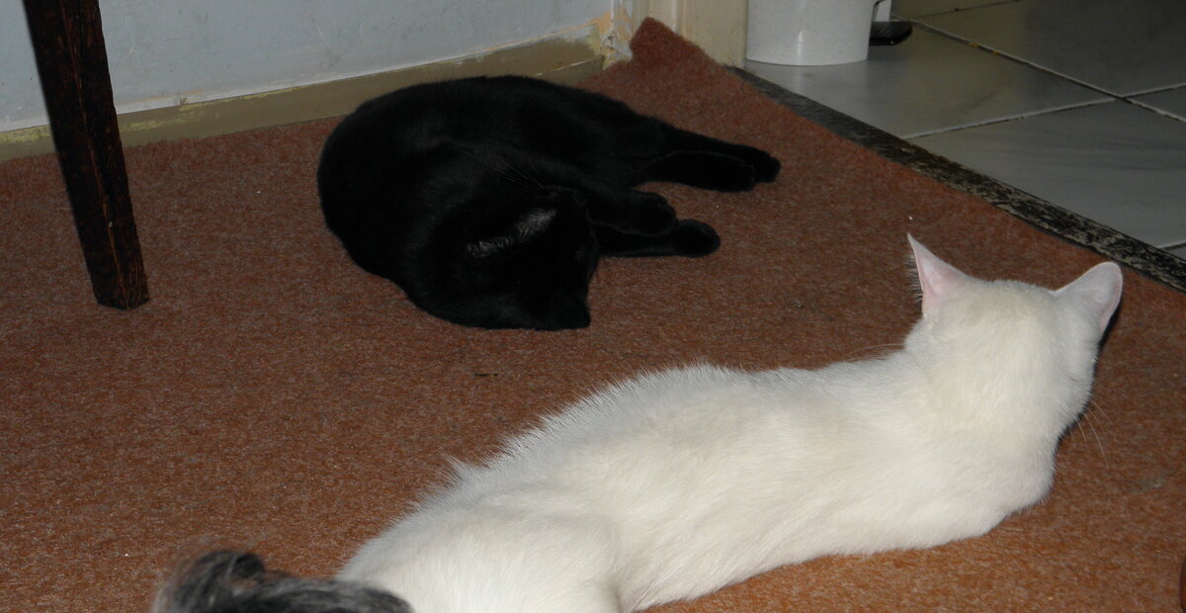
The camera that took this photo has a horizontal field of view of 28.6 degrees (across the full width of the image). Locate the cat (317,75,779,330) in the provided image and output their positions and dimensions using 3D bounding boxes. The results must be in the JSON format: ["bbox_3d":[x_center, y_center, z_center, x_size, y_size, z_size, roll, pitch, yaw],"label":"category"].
[{"bbox_3d":[-0.039,-0.093,1.718,0.352,0.115,0.398,2,22,5],"label":"cat"}]

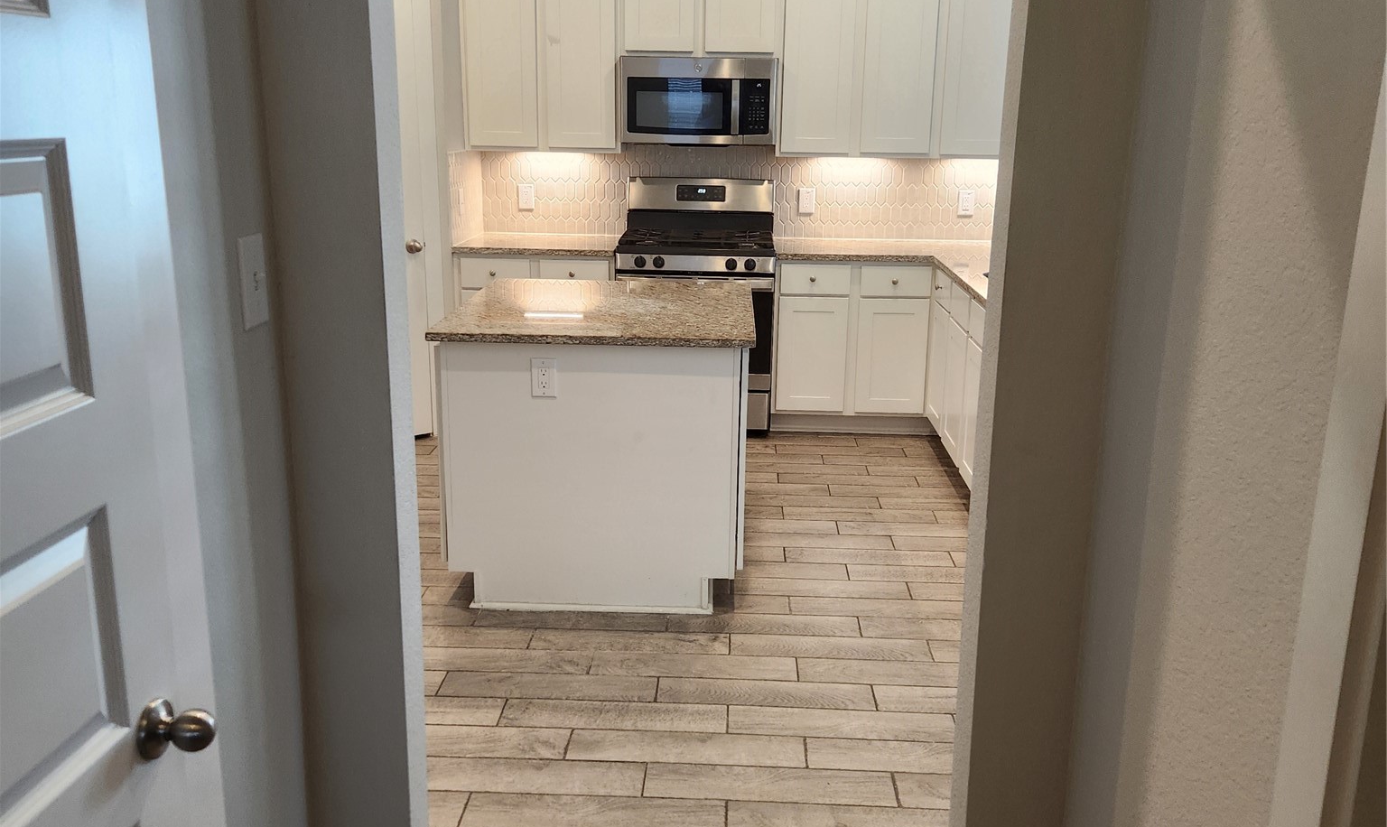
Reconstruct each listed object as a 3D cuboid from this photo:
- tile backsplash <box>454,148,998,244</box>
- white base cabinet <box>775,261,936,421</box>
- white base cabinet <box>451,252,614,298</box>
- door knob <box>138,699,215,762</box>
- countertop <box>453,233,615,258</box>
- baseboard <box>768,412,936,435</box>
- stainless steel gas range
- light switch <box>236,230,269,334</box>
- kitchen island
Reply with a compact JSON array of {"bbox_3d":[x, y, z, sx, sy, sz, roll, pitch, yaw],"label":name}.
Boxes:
[{"bbox_3d":[0.266,-1.067,6.143,2.775,0.453,0.640,1,15,2],"label":"tile backsplash"},{"bbox_3d":[0.779,-0.409,6.248,0.758,0.807,0.620,1,14,2],"label":"white base cabinet"},{"bbox_3d":[-0.765,-0.430,6.304,0.767,0.837,0.620,1,14,2],"label":"white base cabinet"},{"bbox_3d":[-0.596,0.366,1.412,0.066,0.066,0.066,1,15,2],"label":"door knob"},{"bbox_3d":[-0.753,-0.850,6.188,0.780,0.033,0.639,1,14,2],"label":"countertop"},{"bbox_3d":[0.809,0.049,6.185,0.845,0.108,0.020,1,15,2],"label":"baseboard"},{"bbox_3d":[0.019,-0.545,6.243,0.760,1.210,0.695,1,15,2],"label":"stainless steel gas range"},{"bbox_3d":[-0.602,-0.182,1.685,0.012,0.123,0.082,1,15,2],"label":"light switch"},{"bbox_3d":[-0.305,0.061,4.474,1.022,0.914,1.183,1,15,2],"label":"kitchen island"}]

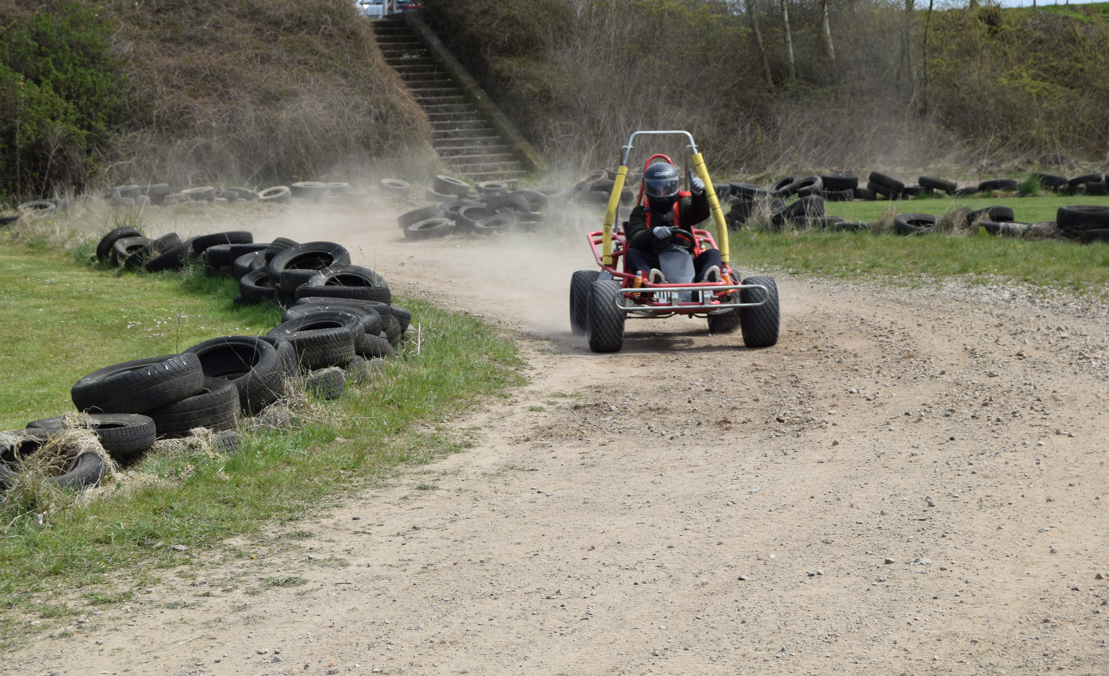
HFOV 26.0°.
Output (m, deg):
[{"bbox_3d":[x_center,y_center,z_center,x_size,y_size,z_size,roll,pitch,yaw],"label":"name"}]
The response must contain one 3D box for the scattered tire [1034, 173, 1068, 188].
[{"bbox_3d":[9.051,-2.872,43.800,0.600,0.170,0.600,9,3,11],"label":"scattered tire"}]

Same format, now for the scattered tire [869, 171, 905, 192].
[{"bbox_3d":[5.555,-2.610,40.200,0.610,0.175,0.610,22,3,-1],"label":"scattered tire"}]

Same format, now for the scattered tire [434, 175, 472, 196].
[{"bbox_3d":[-1.742,-2.585,41.000,0.620,0.200,0.620,14,9,-1],"label":"scattered tire"}]

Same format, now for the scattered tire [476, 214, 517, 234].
[{"bbox_3d":[-0.790,-1.487,32.200,0.580,0.200,0.580,-10,16,1],"label":"scattered tire"}]

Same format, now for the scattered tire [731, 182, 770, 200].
[{"bbox_3d":[3.414,-2.559,41.900,0.675,0.185,0.675,9,9,4],"label":"scattered tire"}]

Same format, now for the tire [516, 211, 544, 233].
[{"bbox_3d":[-0.413,-1.552,32.300,0.590,0.200,0.590,0,13,0],"label":"tire"}]

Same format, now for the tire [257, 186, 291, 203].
[{"bbox_3d":[-5.210,-2.671,44.800,0.610,0.175,0.610,-11,22,5],"label":"tire"}]

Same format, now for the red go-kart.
[{"bbox_3d":[0.758,-0.681,16.333,1.270,1.420,1.900,-2,5,-6],"label":"red go-kart"}]

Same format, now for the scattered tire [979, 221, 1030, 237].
[{"bbox_3d":[5.331,-1.281,28.400,0.610,0.175,0.610,1,5,0],"label":"scattered tire"}]

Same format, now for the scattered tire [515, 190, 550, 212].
[{"bbox_3d":[-0.395,-1.900,34.200,0.620,0.190,0.620,0,-20,0],"label":"scattered tire"}]

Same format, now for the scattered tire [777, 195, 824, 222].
[{"bbox_3d":[3.220,-1.682,31.500,0.630,0.190,0.630,-18,3,6],"label":"scattered tire"}]

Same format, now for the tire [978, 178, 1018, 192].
[{"bbox_3d":[7.802,-2.682,42.200,0.660,0.175,0.660,-4,-4,11],"label":"tire"}]

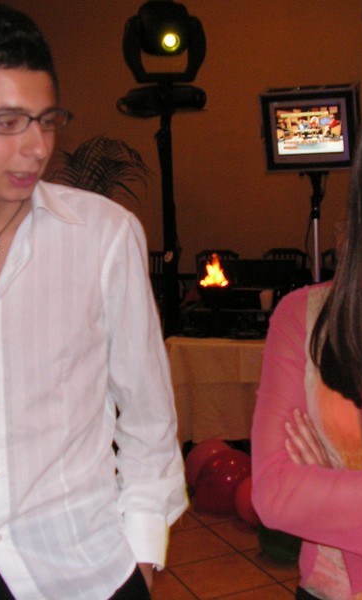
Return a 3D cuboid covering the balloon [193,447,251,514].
[{"bbox_3d":[0.226,0.858,3.955,0.295,0.307,0.295,-3,7,0],"label":"balloon"}]

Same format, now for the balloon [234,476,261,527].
[{"bbox_3d":[0.367,0.906,3.750,0.234,0.244,0.234,-3,7,0],"label":"balloon"}]

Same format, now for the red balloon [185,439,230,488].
[{"bbox_3d":[0.163,0.841,4.178,0.281,0.292,0.281,-3,7,0],"label":"red balloon"}]

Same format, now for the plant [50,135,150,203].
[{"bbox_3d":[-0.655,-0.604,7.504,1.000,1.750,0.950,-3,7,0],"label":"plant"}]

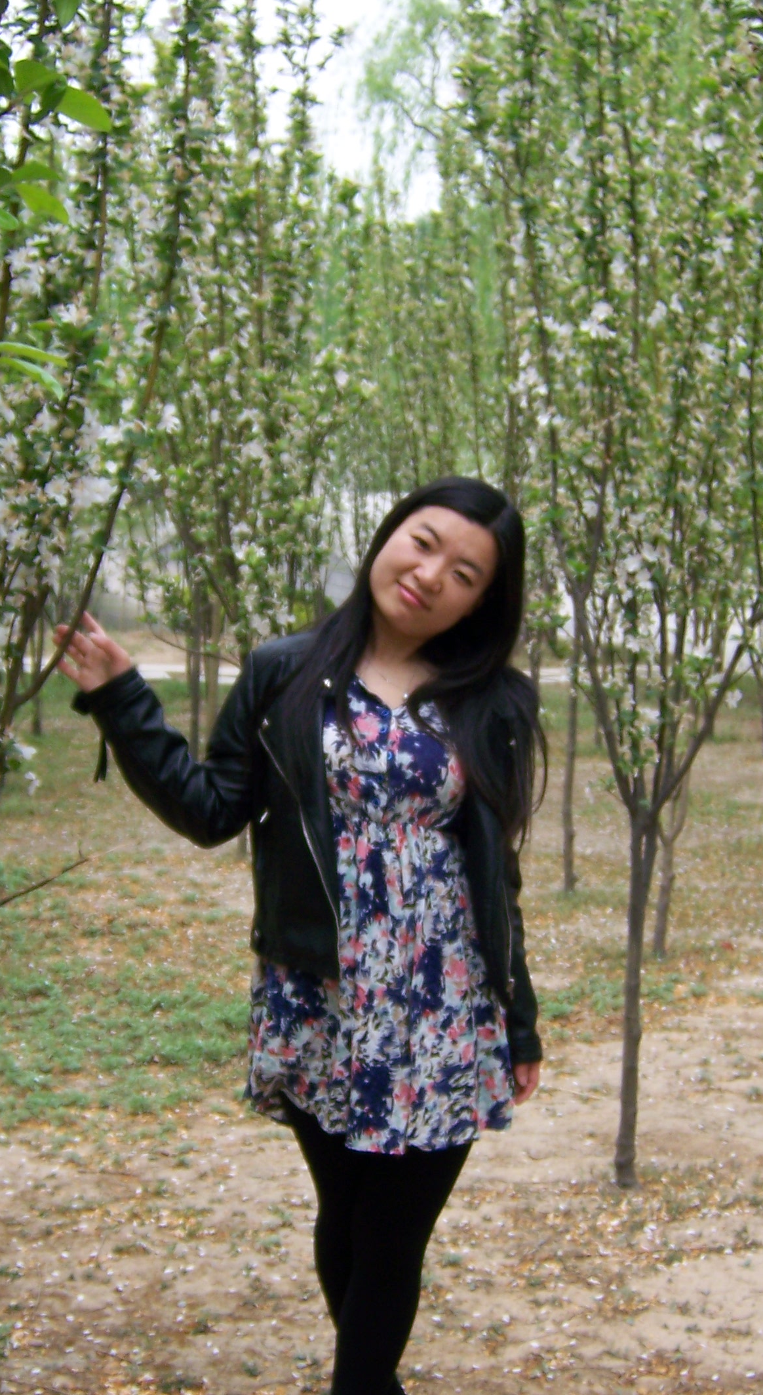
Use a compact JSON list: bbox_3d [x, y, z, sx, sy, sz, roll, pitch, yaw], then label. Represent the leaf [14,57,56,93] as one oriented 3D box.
[{"bbox_3d":[-0.422,-0.758,2.350,0.053,0.042,0.030,0,4,-10],"label":"leaf"}]

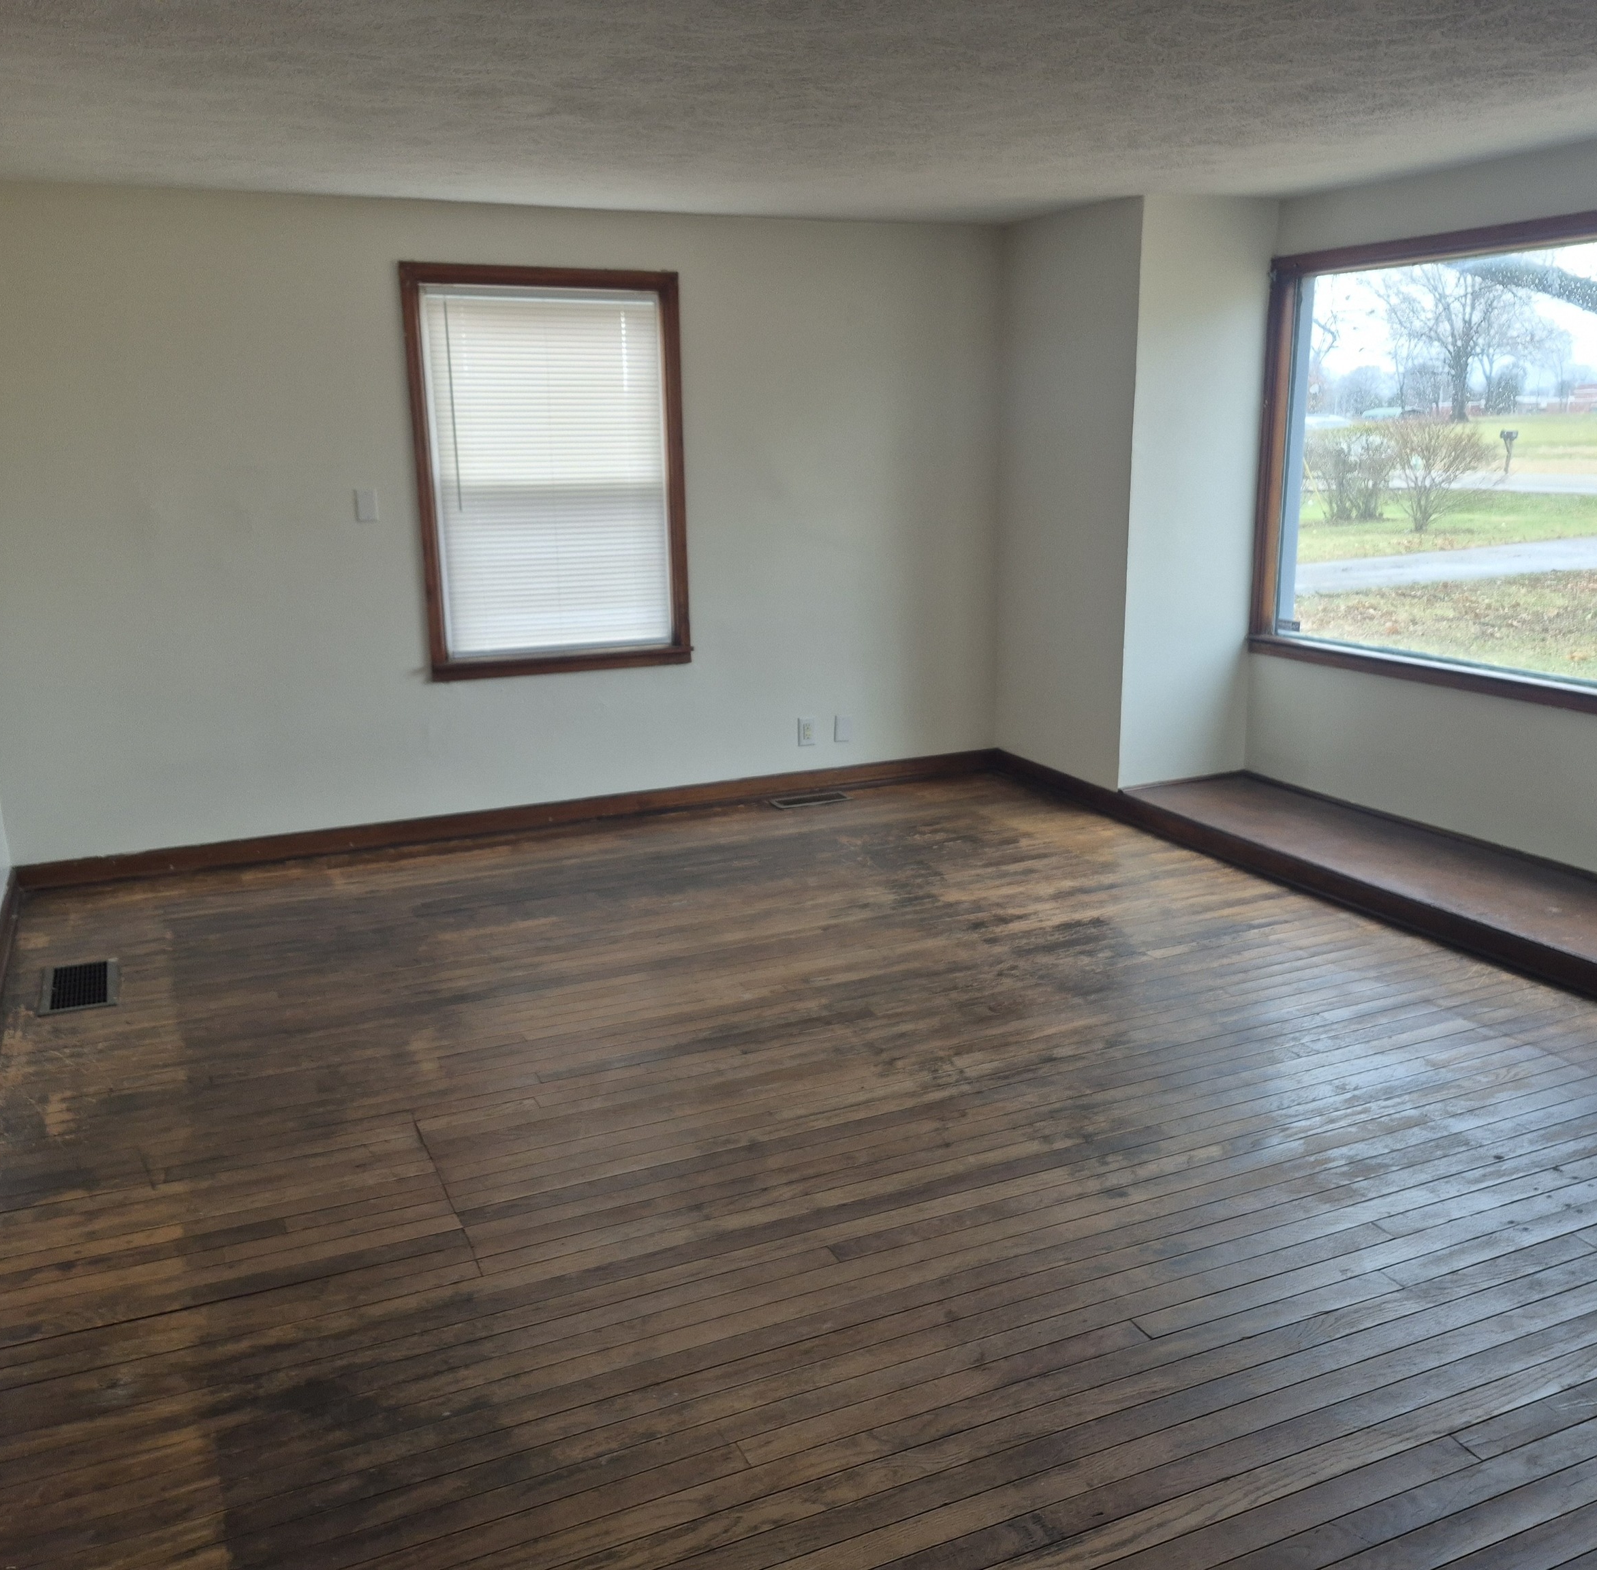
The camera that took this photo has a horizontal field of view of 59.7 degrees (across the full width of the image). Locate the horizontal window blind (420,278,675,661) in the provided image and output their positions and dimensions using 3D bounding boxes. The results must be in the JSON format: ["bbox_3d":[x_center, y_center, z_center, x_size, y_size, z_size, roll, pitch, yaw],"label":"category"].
[{"bbox_3d":[-0.918,-1.163,5.234,0.881,1.328,0.035,-7,15,-24],"label":"horizontal window blind"}]

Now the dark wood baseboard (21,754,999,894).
[{"bbox_3d":[-0.875,0.110,5.521,3.906,0.100,0.024,-7,15,-24],"label":"dark wood baseboard"}]

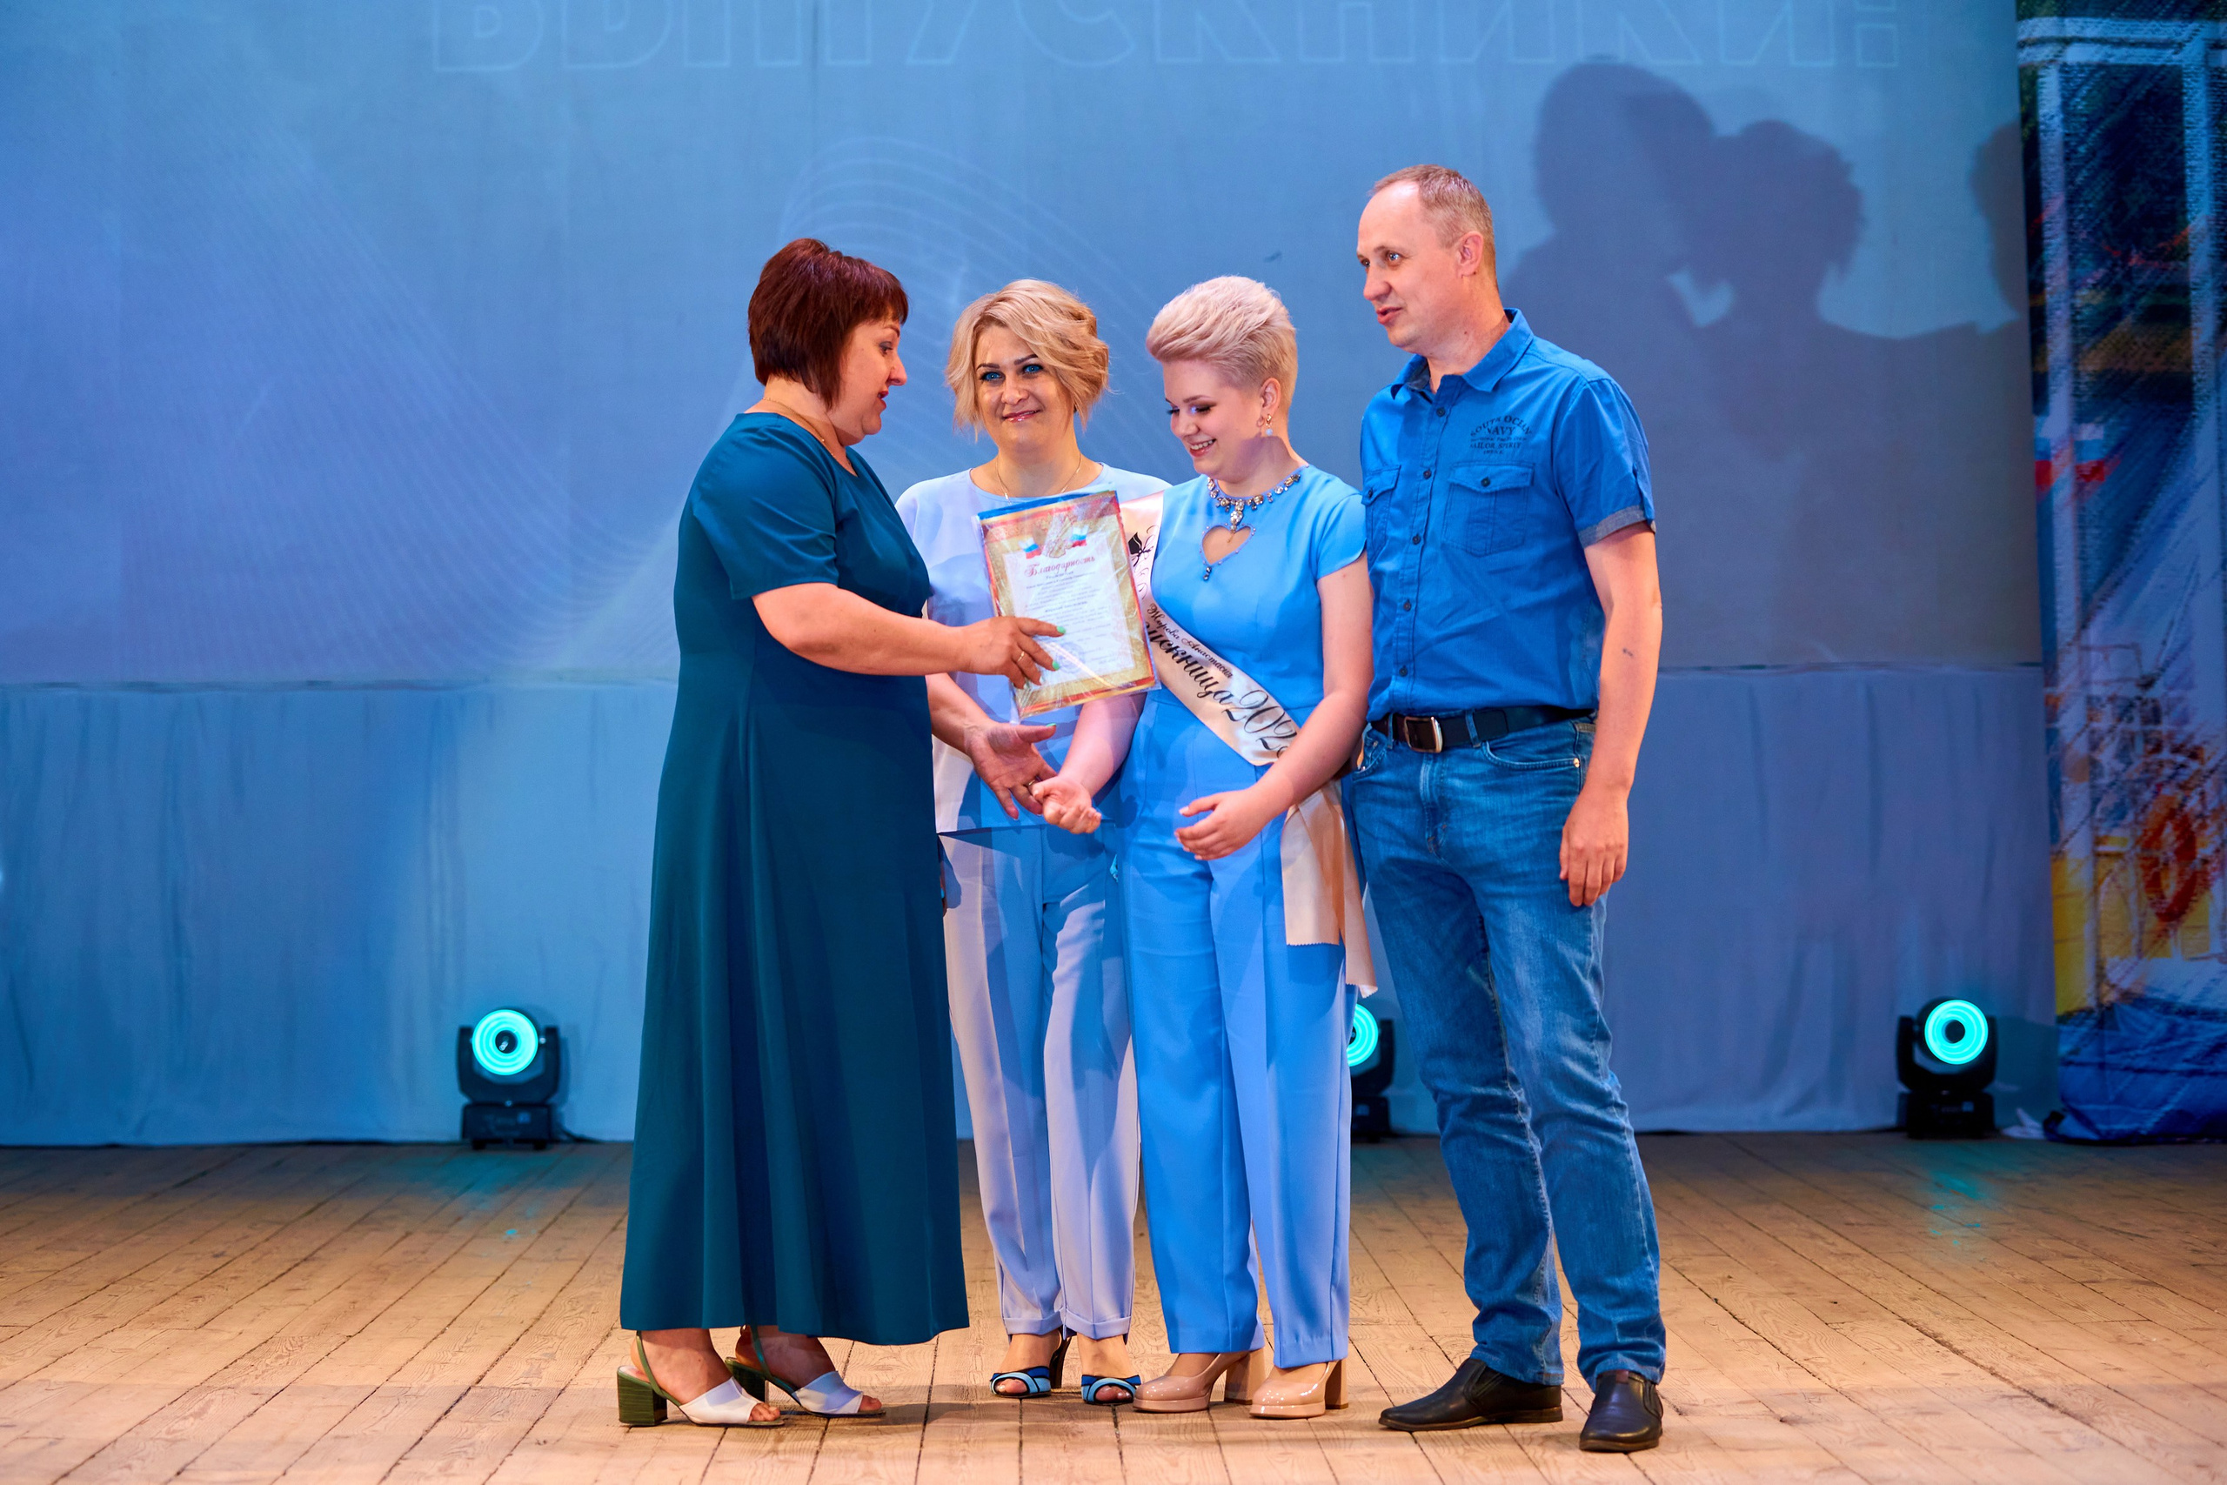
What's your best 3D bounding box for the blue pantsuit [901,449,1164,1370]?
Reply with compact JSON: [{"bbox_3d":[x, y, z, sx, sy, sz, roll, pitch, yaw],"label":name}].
[{"bbox_3d":[-0.129,0.248,7.128,0.430,1.355,0.300,0,-1,10],"label":"blue pantsuit"}]

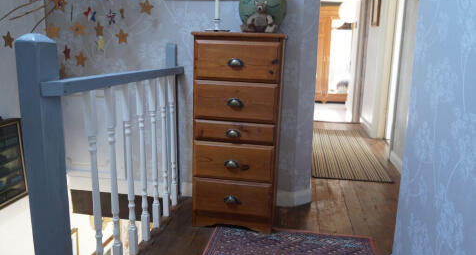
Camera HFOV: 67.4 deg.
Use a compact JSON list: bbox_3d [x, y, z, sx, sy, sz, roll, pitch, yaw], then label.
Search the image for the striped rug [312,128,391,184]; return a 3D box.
[{"bbox_3d":[1.178,0.230,4.152,0.700,0.010,2.321,3,11,10],"label":"striped rug"}]

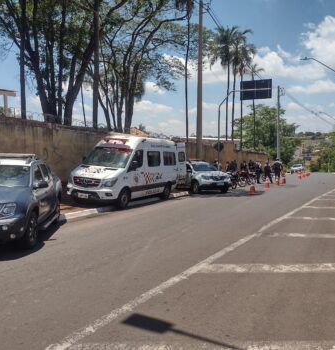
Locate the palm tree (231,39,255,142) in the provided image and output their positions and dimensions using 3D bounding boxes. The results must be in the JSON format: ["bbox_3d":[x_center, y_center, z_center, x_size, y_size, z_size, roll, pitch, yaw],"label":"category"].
[{"bbox_3d":[9.143,-8.521,45.689,3.700,17.300,3.700,2,2,23],"label":"palm tree"}]

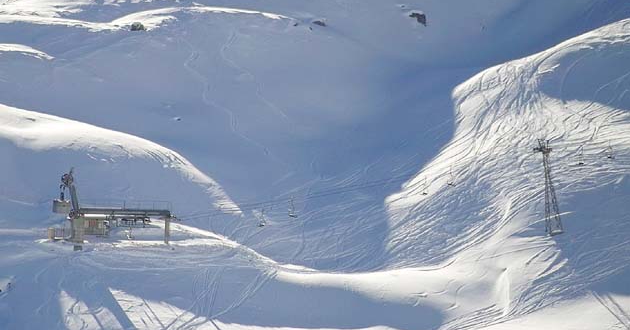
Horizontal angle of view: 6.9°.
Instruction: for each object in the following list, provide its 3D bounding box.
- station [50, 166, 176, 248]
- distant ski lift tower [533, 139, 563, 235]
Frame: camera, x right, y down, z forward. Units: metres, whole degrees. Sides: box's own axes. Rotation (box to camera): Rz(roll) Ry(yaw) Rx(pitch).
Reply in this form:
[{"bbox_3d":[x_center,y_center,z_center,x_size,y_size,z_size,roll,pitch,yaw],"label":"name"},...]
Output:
[{"bbox_3d":[-29.654,6.328,770.000,17.300,11.300,5.200,-3,8,-22],"label":"station"},{"bbox_3d":[35.613,3.432,798.000,2.500,14.500,4.300,-9,10,-21],"label":"distant ski lift tower"}]

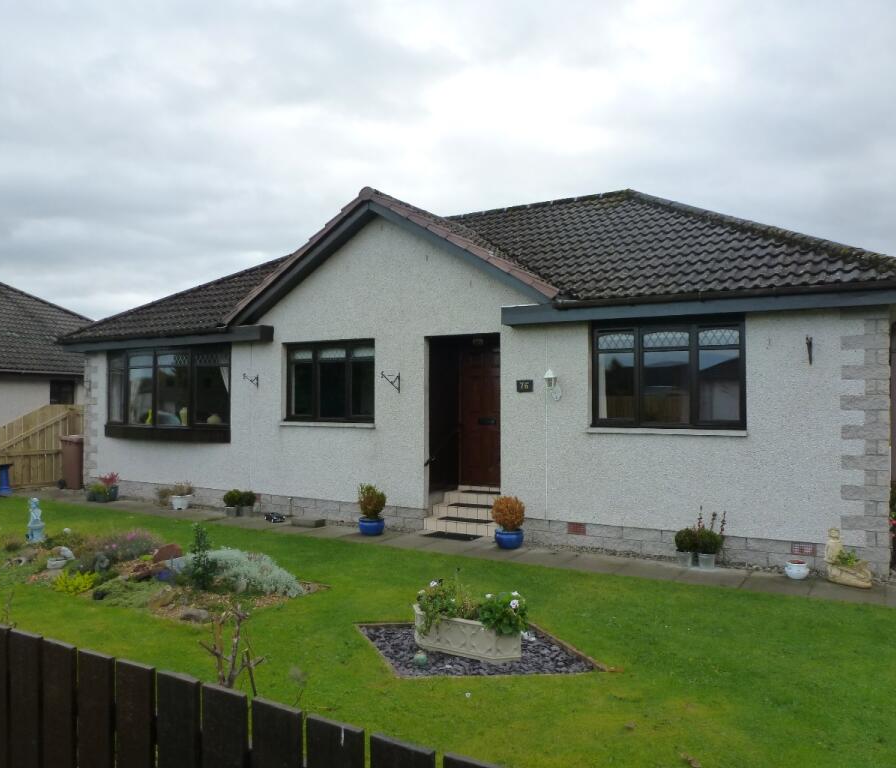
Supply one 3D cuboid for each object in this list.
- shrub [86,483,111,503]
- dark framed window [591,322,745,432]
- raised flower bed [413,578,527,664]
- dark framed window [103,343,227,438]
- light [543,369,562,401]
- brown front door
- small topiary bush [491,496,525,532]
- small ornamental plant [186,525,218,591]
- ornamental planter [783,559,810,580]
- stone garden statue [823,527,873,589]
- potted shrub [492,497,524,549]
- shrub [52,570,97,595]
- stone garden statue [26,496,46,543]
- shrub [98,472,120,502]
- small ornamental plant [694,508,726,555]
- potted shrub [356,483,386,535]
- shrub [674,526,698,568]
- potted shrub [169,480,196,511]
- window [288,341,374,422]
[{"bbox_3d":[-6.153,1.930,12.597,0.400,0.301,0.360,-1,-1,30],"label":"shrub"},{"bbox_3d":[2.534,-0.091,8.247,1.750,1.230,0.100,-1,-1,30],"label":"dark framed window"},{"bbox_3d":[0.167,1.637,4.973,0.780,0.400,0.370,0,-1,29],"label":"raised flower bed"},{"bbox_3d":[-5.039,0.204,12.396,3.300,1.570,0.380,-1,-1,30],"label":"dark framed window"},{"bbox_3d":[1.255,0.005,8.512,0.160,0.370,0.270,0,-1,29],"label":"light"},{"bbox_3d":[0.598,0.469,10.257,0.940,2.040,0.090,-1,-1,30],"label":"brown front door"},{"bbox_3d":[0.735,1.572,8.568,0.390,0.415,0.390,0,-1,0],"label":"small topiary bush"},{"bbox_3d":[-2.282,1.603,6.600,0.290,0.600,0.280,0,-1,29],"label":"small ornamental plant"},{"bbox_3d":[3.502,1.869,7.116,0.250,0.160,0.240,-1,-1,30],"label":"ornamental planter"},{"bbox_3d":[3.916,1.685,6.944,0.420,0.510,0.260,-1,-2,35],"label":"stone garden statue"},{"bbox_3d":[0.738,1.675,8.660,0.390,0.603,0.390,0,-1,0],"label":"potted shrub"},{"bbox_3d":[-3.398,1.788,6.460,0.390,0.190,0.330,0,-1,-28],"label":"shrub"},{"bbox_3d":[-5.100,1.683,8.800,0.230,0.560,0.220,0,-1,-18],"label":"stone garden statue"},{"bbox_3d":[-5.944,1.806,12.450,0.360,0.500,0.340,0,-1,29],"label":"shrub"},{"bbox_3d":[2.781,1.567,7.547,0.320,0.487,0.300,-1,-1,30],"label":"small ornamental plant"},{"bbox_3d":[-1.020,1.650,9.466,0.390,0.673,0.390,0,-1,0],"label":"potted shrub"},{"bbox_3d":[2.589,1.777,7.740,0.270,0.420,0.270,0,-1,29],"label":"shrub"},{"bbox_3d":[-4.330,1.791,11.533,0.410,0.447,0.400,0,-1,29],"label":"potted shrub"},{"bbox_3d":[-1.725,-0.031,10.544,1.660,1.185,0.100,0,-1,29],"label":"window"}]

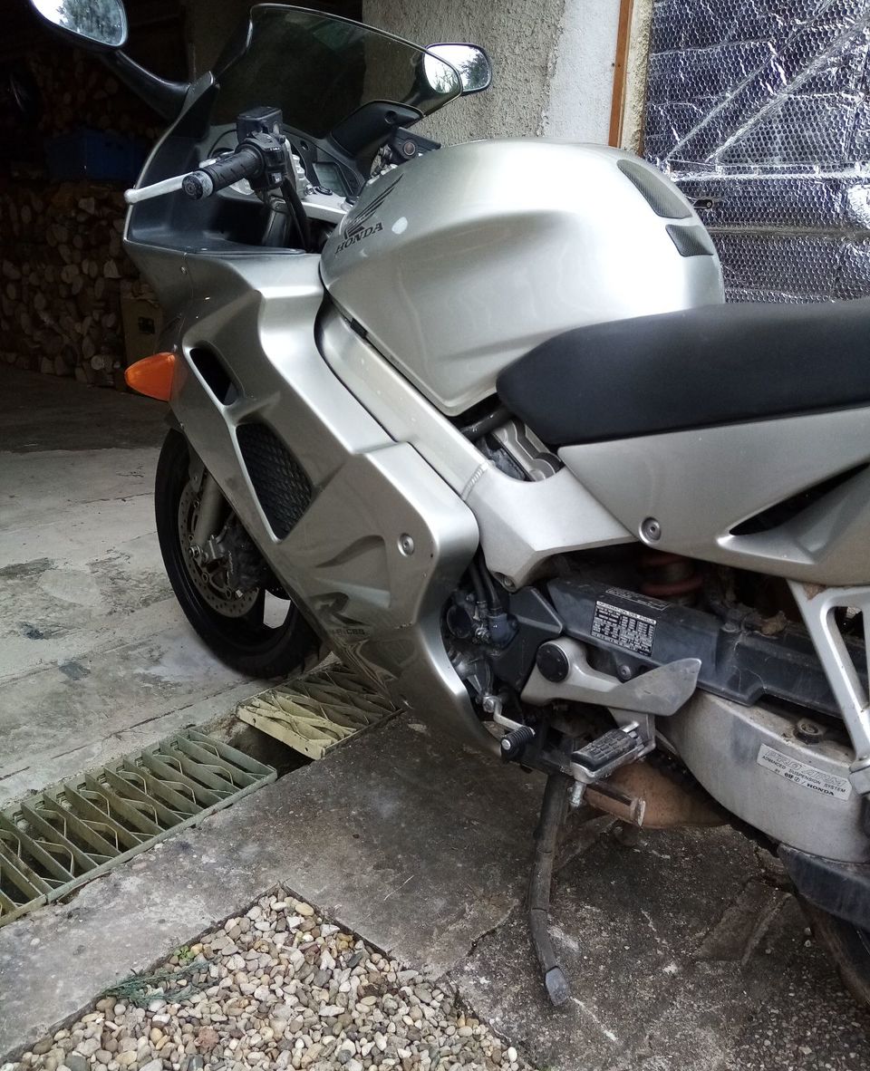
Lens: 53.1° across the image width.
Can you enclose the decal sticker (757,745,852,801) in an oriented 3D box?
[{"bbox_3d":[0.391,0.251,0.932,0.098,0.027,0.003,18,26,38],"label":"decal sticker"}]

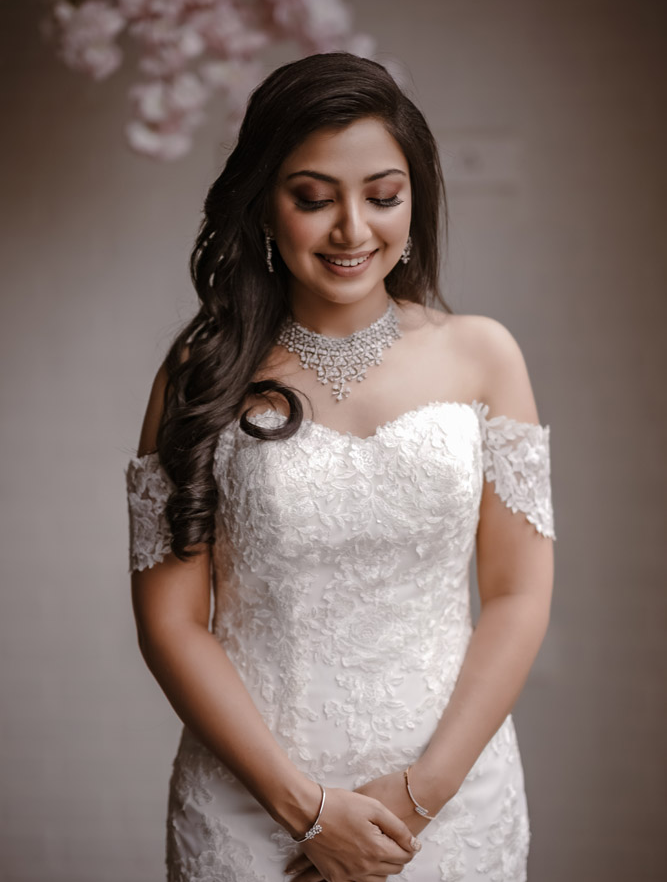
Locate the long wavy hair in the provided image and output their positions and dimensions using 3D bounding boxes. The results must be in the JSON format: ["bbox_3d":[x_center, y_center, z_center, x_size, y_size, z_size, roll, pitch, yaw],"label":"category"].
[{"bbox_3d":[-0.029,-0.133,2.320,0.275,0.485,0.260,0,2,-7],"label":"long wavy hair"}]

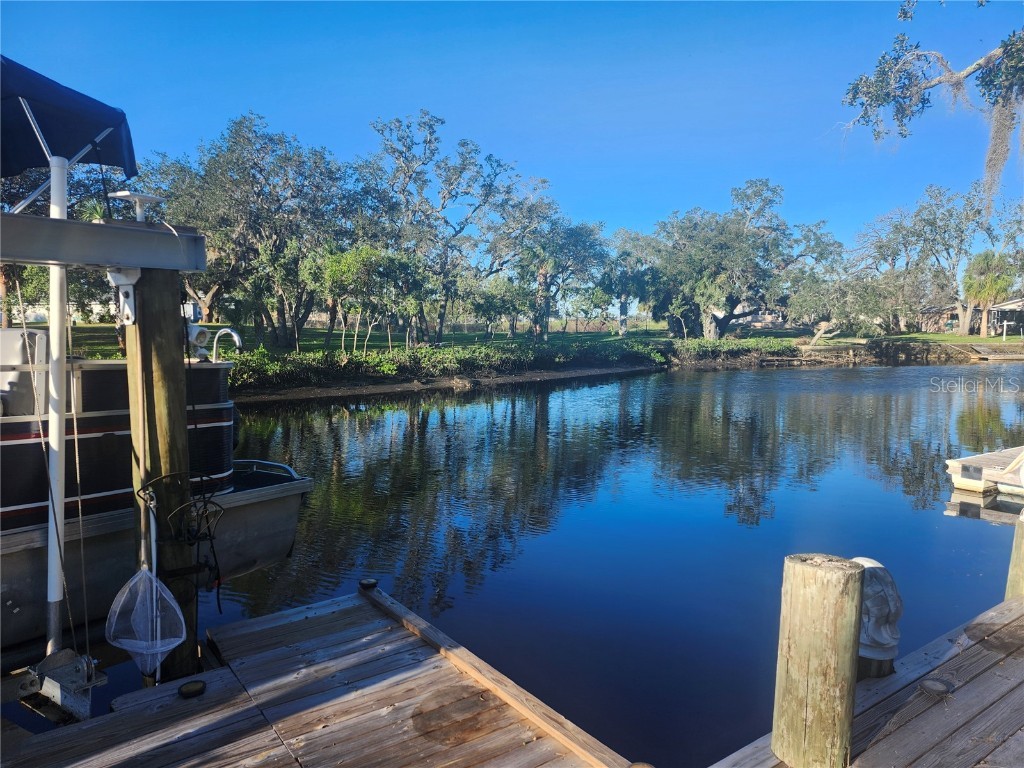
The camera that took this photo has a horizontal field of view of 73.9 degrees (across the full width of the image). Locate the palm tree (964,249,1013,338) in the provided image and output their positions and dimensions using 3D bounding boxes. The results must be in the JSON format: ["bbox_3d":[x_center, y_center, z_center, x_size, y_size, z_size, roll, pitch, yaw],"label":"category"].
[{"bbox_3d":[36.949,-6.997,52.760,3.548,6.614,3.700,0,6,0],"label":"palm tree"}]

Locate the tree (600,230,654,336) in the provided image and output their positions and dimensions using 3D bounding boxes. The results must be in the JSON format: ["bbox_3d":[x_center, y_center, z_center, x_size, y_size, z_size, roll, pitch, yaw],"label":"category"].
[{"bbox_3d":[8.081,-7.004,47.604,3.778,7.346,4.200,0,6,0],"label":"tree"}]

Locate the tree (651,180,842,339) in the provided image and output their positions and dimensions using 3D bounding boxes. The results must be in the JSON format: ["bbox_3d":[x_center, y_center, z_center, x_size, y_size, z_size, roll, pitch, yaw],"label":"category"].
[{"bbox_3d":[15.434,-8.136,44.781,12.384,10.265,11.500,0,6,0],"label":"tree"}]

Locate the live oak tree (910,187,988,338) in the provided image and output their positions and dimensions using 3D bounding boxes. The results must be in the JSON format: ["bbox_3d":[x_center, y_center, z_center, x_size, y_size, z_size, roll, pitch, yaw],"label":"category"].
[{"bbox_3d":[34.968,-9.826,54.382,6.110,11.954,6.800,0,6,0],"label":"live oak tree"}]

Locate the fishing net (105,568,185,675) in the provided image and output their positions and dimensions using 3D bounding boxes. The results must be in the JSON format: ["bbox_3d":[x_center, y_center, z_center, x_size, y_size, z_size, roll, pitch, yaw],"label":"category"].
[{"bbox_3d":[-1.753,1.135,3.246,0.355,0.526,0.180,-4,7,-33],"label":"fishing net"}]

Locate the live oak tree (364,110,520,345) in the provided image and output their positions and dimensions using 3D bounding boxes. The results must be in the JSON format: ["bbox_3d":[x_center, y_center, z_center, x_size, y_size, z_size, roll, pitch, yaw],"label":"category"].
[{"bbox_3d":[-3.334,-7.416,32.643,7.484,11.032,7.800,0,6,0],"label":"live oak tree"}]

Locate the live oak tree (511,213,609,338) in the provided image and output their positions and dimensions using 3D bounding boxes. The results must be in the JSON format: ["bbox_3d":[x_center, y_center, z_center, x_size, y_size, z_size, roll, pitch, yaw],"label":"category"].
[{"bbox_3d":[2.876,-6.283,40.350,5.693,7.395,5.800,0,6,0],"label":"live oak tree"}]

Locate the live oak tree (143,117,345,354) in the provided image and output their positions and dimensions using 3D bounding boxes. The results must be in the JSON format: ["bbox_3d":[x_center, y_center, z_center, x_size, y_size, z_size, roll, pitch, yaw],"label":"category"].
[{"bbox_3d":[-12.411,-6.934,31.334,9.019,10.596,8.800,0,6,0],"label":"live oak tree"}]

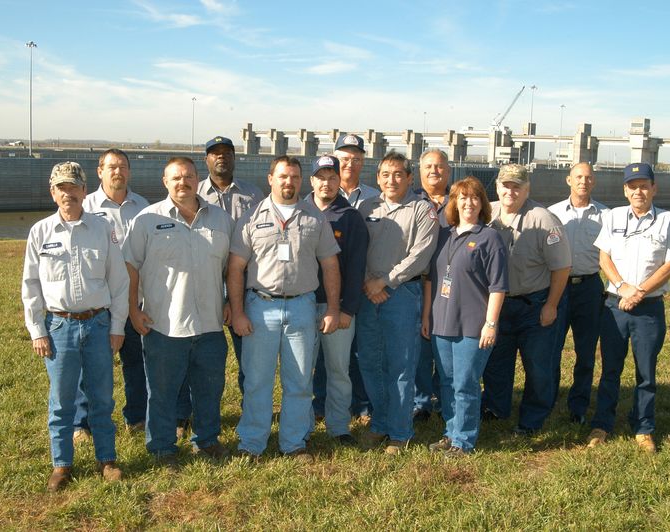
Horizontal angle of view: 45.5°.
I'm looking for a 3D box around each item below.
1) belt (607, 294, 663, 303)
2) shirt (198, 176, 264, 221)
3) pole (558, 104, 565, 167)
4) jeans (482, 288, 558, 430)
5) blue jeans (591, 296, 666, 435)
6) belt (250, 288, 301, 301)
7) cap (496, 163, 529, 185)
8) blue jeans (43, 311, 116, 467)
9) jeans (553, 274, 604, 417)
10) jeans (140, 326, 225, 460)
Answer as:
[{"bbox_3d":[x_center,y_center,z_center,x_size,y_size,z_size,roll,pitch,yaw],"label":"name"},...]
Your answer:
[{"bbox_3d":[1.901,0.209,5.074,0.360,0.050,0.270,5,9,22],"label":"belt"},{"bbox_3d":[-0.690,-0.249,4.900,0.550,0.610,0.300,1,8,-8],"label":"shirt"},{"bbox_3d":[106.719,-61.011,375.000,2.600,28.854,2.600,2,8,0],"label":"pole"},{"bbox_3d":[1.234,0.596,5.220,0.500,0.920,0.400,7,9,32],"label":"jeans"},{"bbox_3d":[1.857,0.629,5.059,0.440,0.909,0.320,5,9,22],"label":"blue jeans"},{"bbox_3d":[-0.316,0.164,4.676,0.390,0.070,0.270,1,8,-3],"label":"belt"},{"bbox_3d":[1.119,-0.581,5.020,0.185,0.140,0.265,5,8,20],"label":"cap"},{"bbox_3d":[-1.366,0.661,4.275,0.370,0.890,0.290,-1,8,-18],"label":"blue jeans"},{"bbox_3d":[1.595,0.541,5.380,0.390,0.950,0.290,5,9,22],"label":"jeans"},{"bbox_3d":[-0.870,0.645,4.622,0.480,0.940,0.360,0,8,-16],"label":"jeans"}]

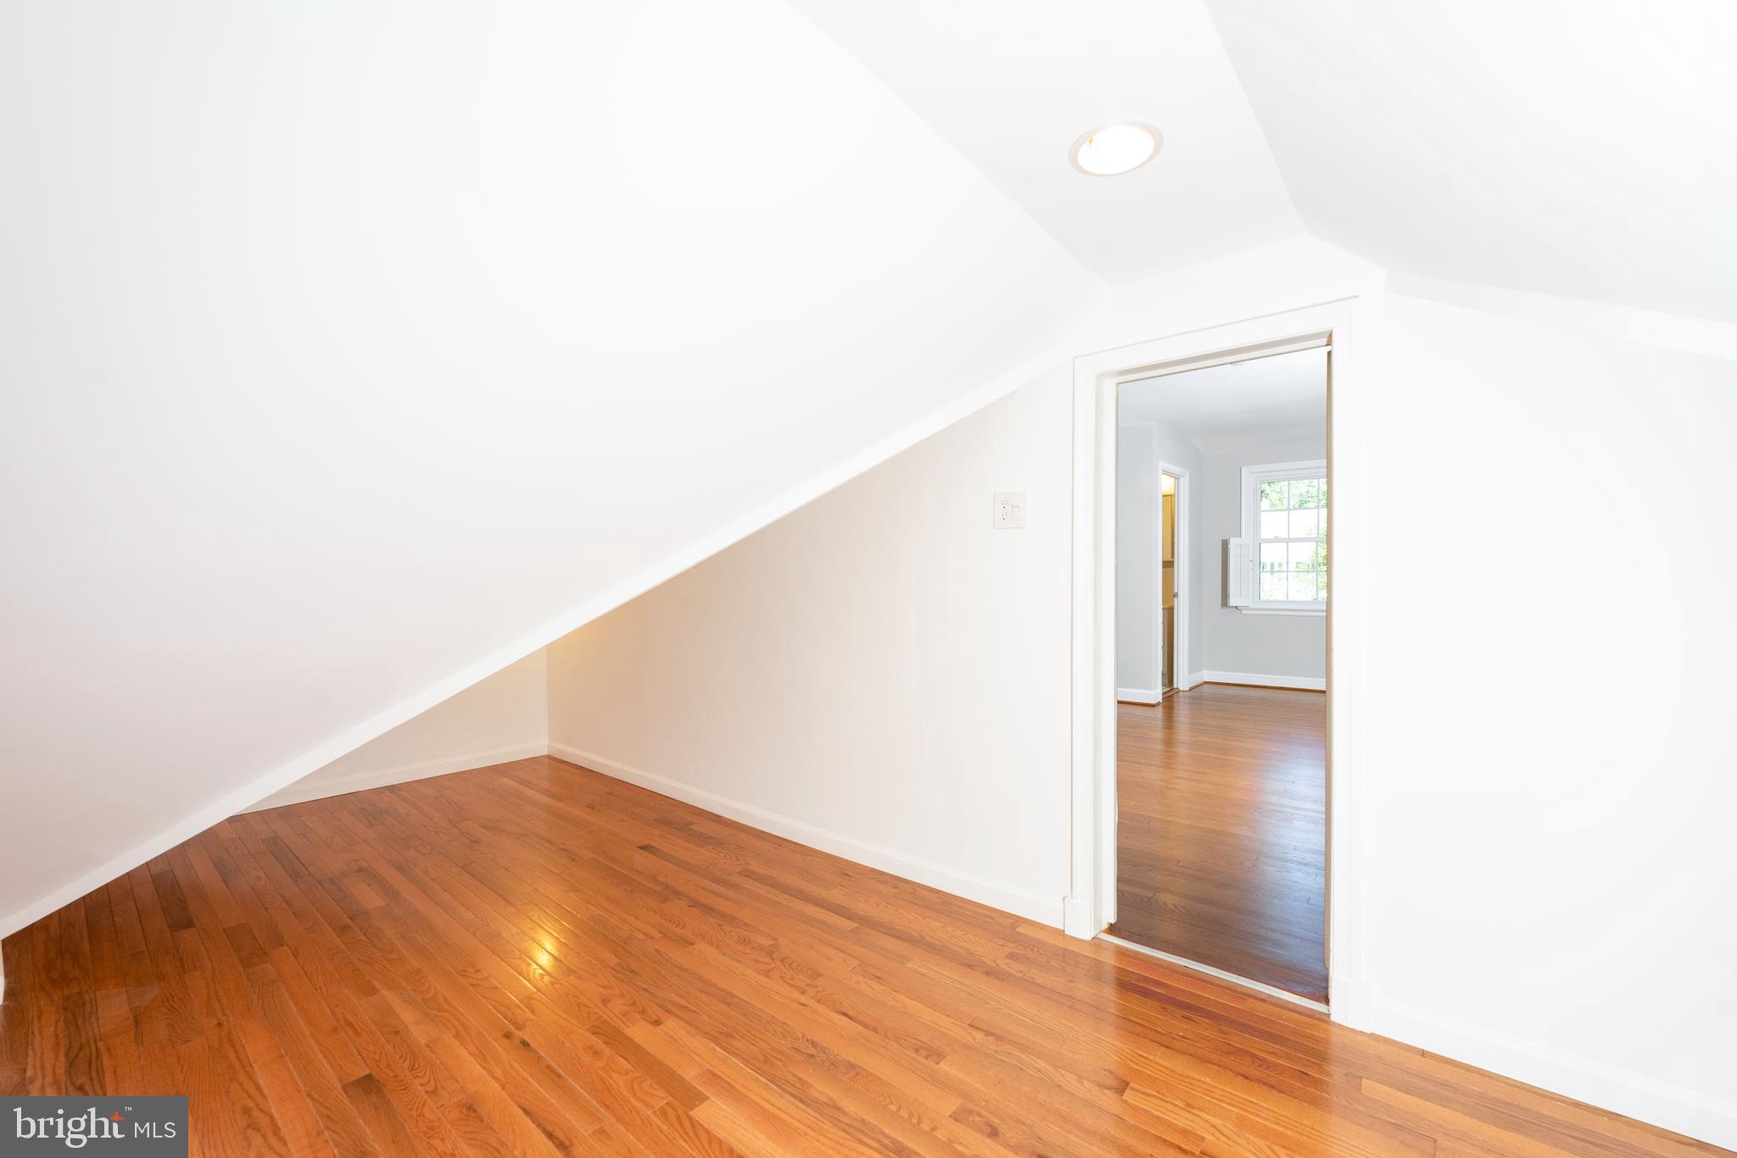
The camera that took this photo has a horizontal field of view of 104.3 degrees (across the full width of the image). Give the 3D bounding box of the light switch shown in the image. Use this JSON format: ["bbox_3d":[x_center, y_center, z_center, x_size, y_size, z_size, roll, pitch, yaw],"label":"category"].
[{"bbox_3d":[0.491,-0.237,2.343,0.125,0.125,0.012,0,0,39],"label":"light switch"}]

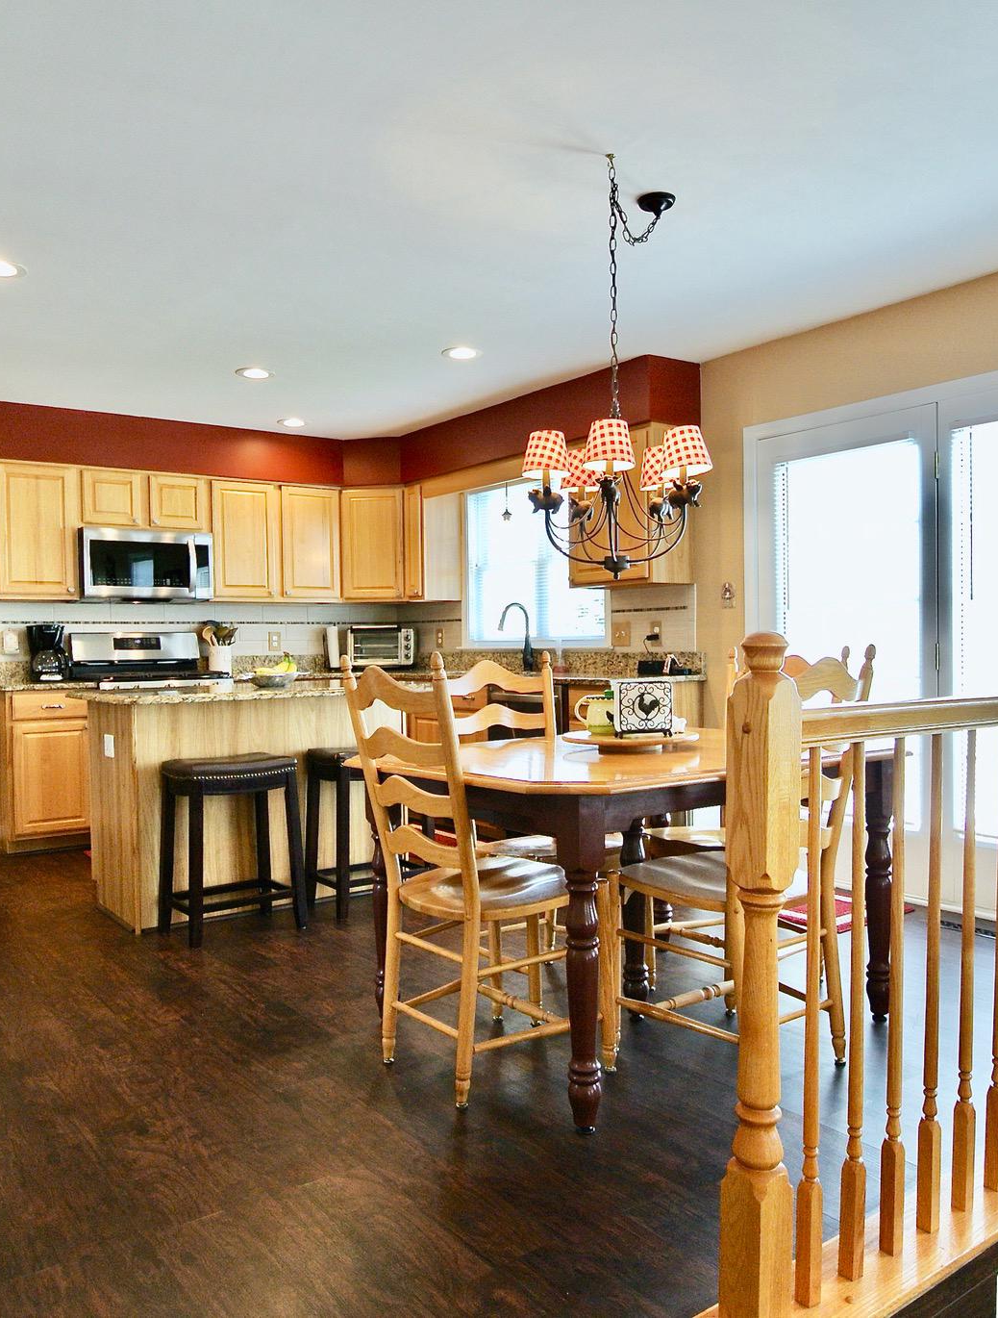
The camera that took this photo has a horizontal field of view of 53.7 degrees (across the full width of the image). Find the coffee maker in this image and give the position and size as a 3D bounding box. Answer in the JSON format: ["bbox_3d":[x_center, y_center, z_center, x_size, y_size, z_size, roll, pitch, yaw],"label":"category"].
[{"bbox_3d":[-2.579,-0.031,5.639,0.175,0.330,0.230,-1,2,-36],"label":"coffee maker"}]

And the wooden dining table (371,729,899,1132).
[{"bbox_3d":[0.408,0.672,2.960,1.460,0.770,1.030,-1,2,-36],"label":"wooden dining table"}]

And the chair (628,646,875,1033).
[{"bbox_3d":[0.657,0.515,2.589,0.480,1.095,0.550,-1,2,-36],"label":"chair"}]

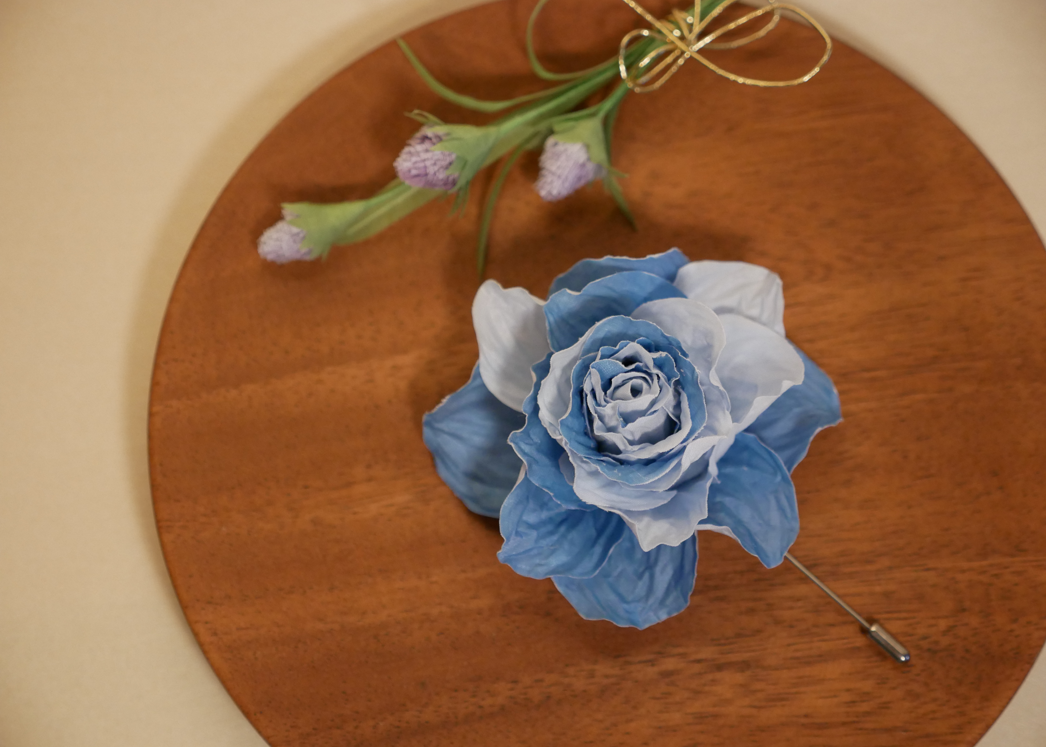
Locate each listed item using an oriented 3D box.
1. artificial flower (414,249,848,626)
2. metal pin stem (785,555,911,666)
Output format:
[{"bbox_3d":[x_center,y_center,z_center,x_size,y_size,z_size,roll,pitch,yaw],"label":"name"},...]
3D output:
[{"bbox_3d":[0.027,0.014,0.533,0.107,0.048,0.096,0,74,1],"label":"artificial flower"},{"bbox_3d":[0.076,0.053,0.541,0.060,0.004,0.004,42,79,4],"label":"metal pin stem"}]

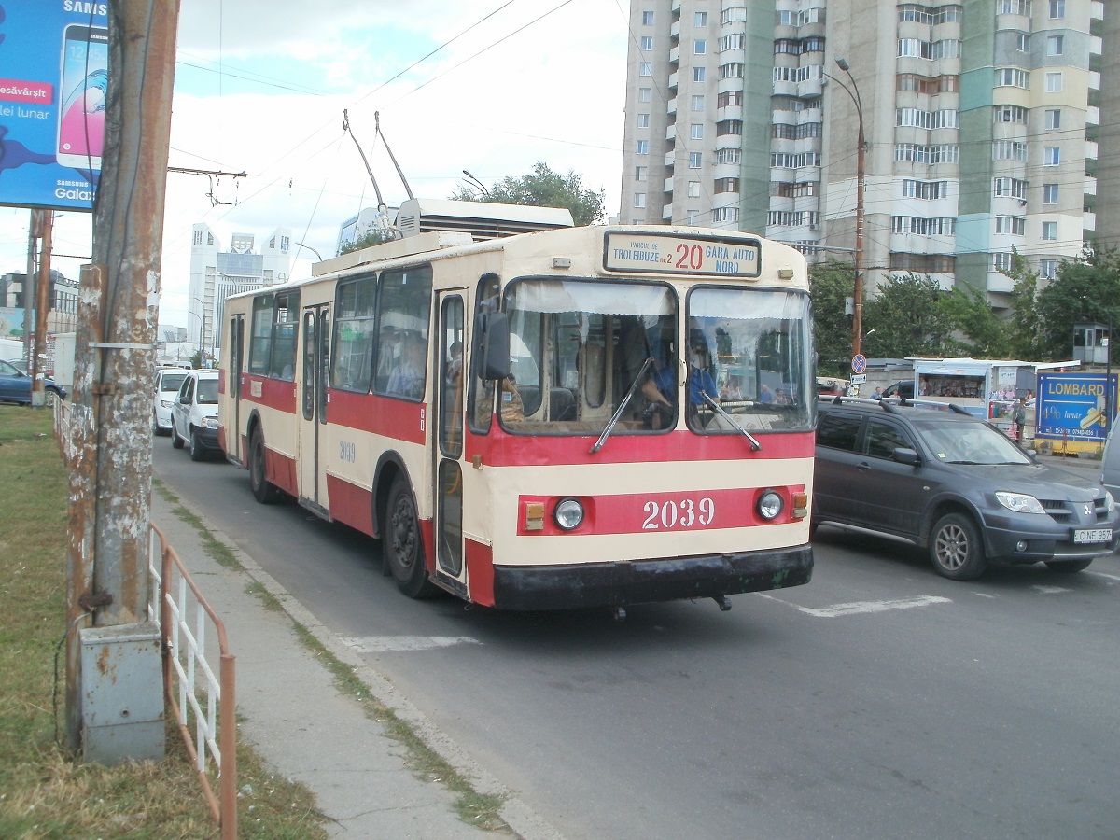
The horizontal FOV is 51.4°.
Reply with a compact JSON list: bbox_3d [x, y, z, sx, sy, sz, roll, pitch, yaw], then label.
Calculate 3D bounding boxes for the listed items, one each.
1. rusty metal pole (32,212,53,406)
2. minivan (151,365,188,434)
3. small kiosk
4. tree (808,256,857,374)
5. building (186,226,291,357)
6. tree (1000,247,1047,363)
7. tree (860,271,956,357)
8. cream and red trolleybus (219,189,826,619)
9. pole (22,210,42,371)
[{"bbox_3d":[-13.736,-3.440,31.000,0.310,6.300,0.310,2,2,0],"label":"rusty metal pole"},{"bbox_3d":[-8.772,-0.550,27.371,1.750,1.500,4.250,0,4,-25],"label":"minivan"},{"bbox_3d":[16.826,-0.784,45.500,6.600,2.900,3.000,2,2,12],"label":"small kiosk"},{"bbox_3d":[13.408,-4.624,58.000,4.400,6.900,4.400,2,2,0],"label":"tree"},{"bbox_3d":[-151.869,-60.258,555.000,46.000,63.000,26.000,2,2,-12],"label":"building"},{"bbox_3d":[24.666,-5.539,62.000,3.000,7.000,3.000,2,2,0],"label":"tree"},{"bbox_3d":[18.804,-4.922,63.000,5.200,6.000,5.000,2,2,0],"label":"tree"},{"bbox_3d":[-1.661,-0.495,12.944,2.520,3.380,11.750,0,4,-25],"label":"cream and red trolleybus"},{"bbox_3d":[-20.844,-4.847,46.000,0.300,7.200,0.300,2,2,0],"label":"pole"}]

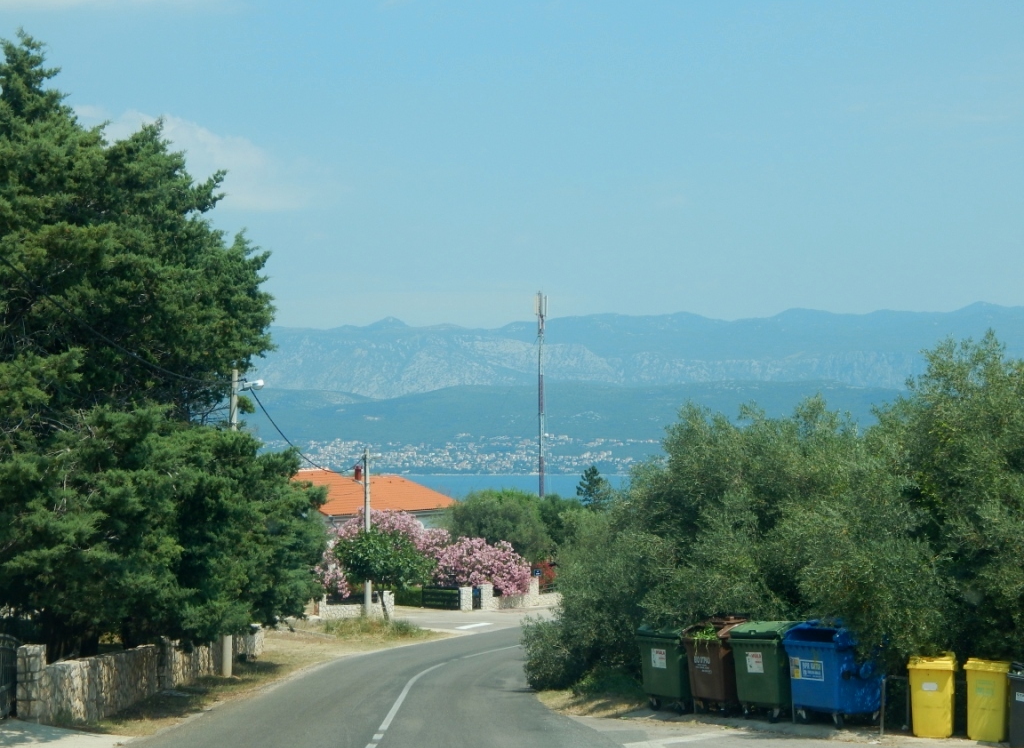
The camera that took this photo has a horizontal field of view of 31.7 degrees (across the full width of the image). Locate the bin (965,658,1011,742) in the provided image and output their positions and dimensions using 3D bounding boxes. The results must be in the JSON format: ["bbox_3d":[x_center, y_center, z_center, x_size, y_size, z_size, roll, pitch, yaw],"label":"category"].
[{"bbox_3d":[6.470,4.390,24.456,0.610,1.080,0.770,-3,-8,25],"label":"bin"}]

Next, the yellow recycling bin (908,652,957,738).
[{"bbox_3d":[5.787,4.411,24.728,0.610,1.090,0.770,-2,-7,19],"label":"yellow recycling bin"}]

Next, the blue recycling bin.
[{"bbox_3d":[4.901,4.562,27.320,1.080,1.480,1.330,5,-8,-30],"label":"blue recycling bin"}]

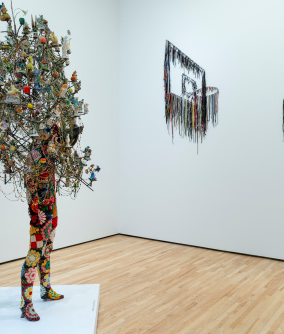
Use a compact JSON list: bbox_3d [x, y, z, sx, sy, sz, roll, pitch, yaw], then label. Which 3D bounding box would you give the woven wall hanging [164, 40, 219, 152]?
[{"bbox_3d":[0.920,-1.480,6.510,1.170,2.220,0.080,0,0,37],"label":"woven wall hanging"}]

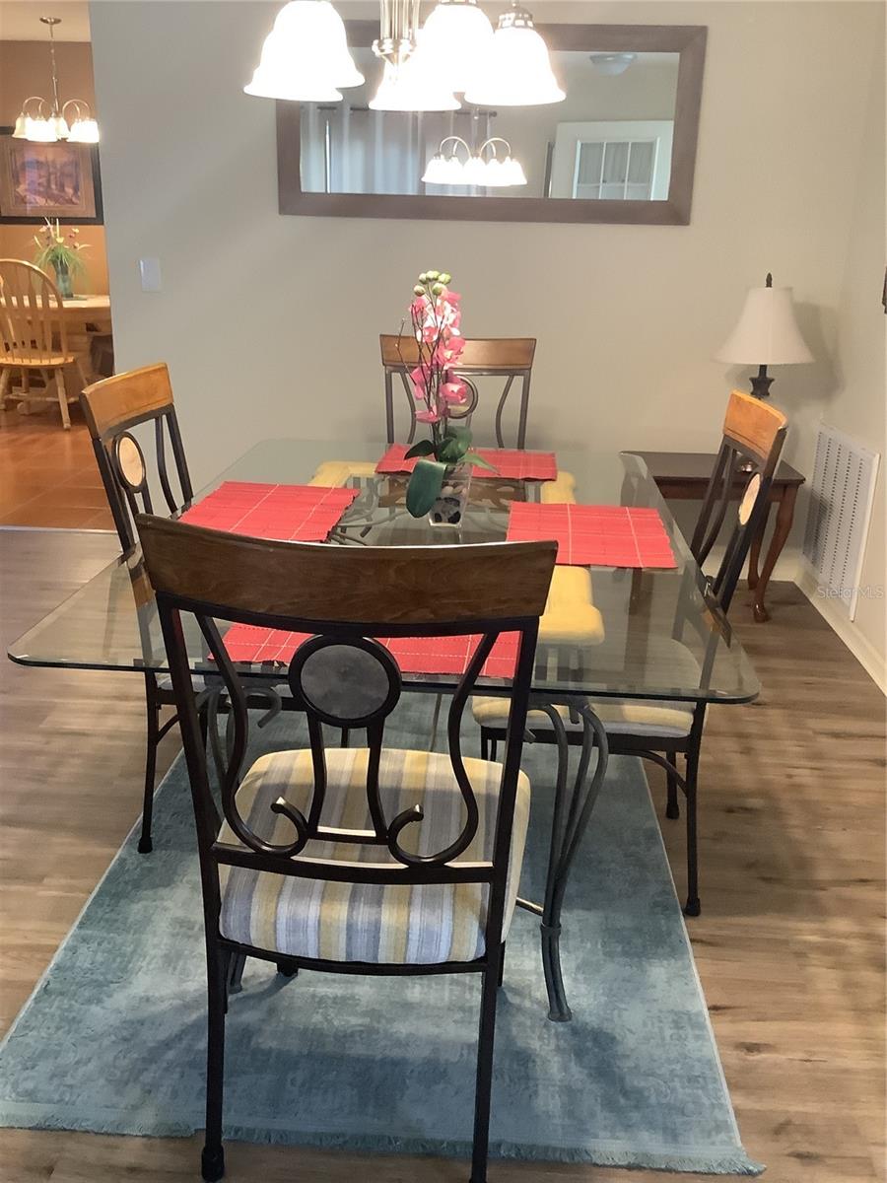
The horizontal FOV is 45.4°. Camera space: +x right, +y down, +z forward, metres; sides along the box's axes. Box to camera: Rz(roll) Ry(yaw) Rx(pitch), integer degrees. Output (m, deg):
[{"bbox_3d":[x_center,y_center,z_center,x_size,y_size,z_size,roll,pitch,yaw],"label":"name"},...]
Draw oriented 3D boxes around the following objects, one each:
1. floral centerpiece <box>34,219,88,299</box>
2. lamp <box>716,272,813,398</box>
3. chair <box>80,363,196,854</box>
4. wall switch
[{"bbox_3d":[-2.586,-2.254,7.192,0.380,0.520,0.360,2,19,3],"label":"floral centerpiece"},{"bbox_3d":[1.120,-0.770,3.738,0.335,0.675,0.335,2,19,3],"label":"lamp"},{"bbox_3d":[-0.434,0.040,2.377,0.550,1.015,0.470,3,19,3],"label":"chair"},{"bbox_3d":[-1.113,-1.202,4.031,0.073,0.116,0.011,2,19,3],"label":"wall switch"}]

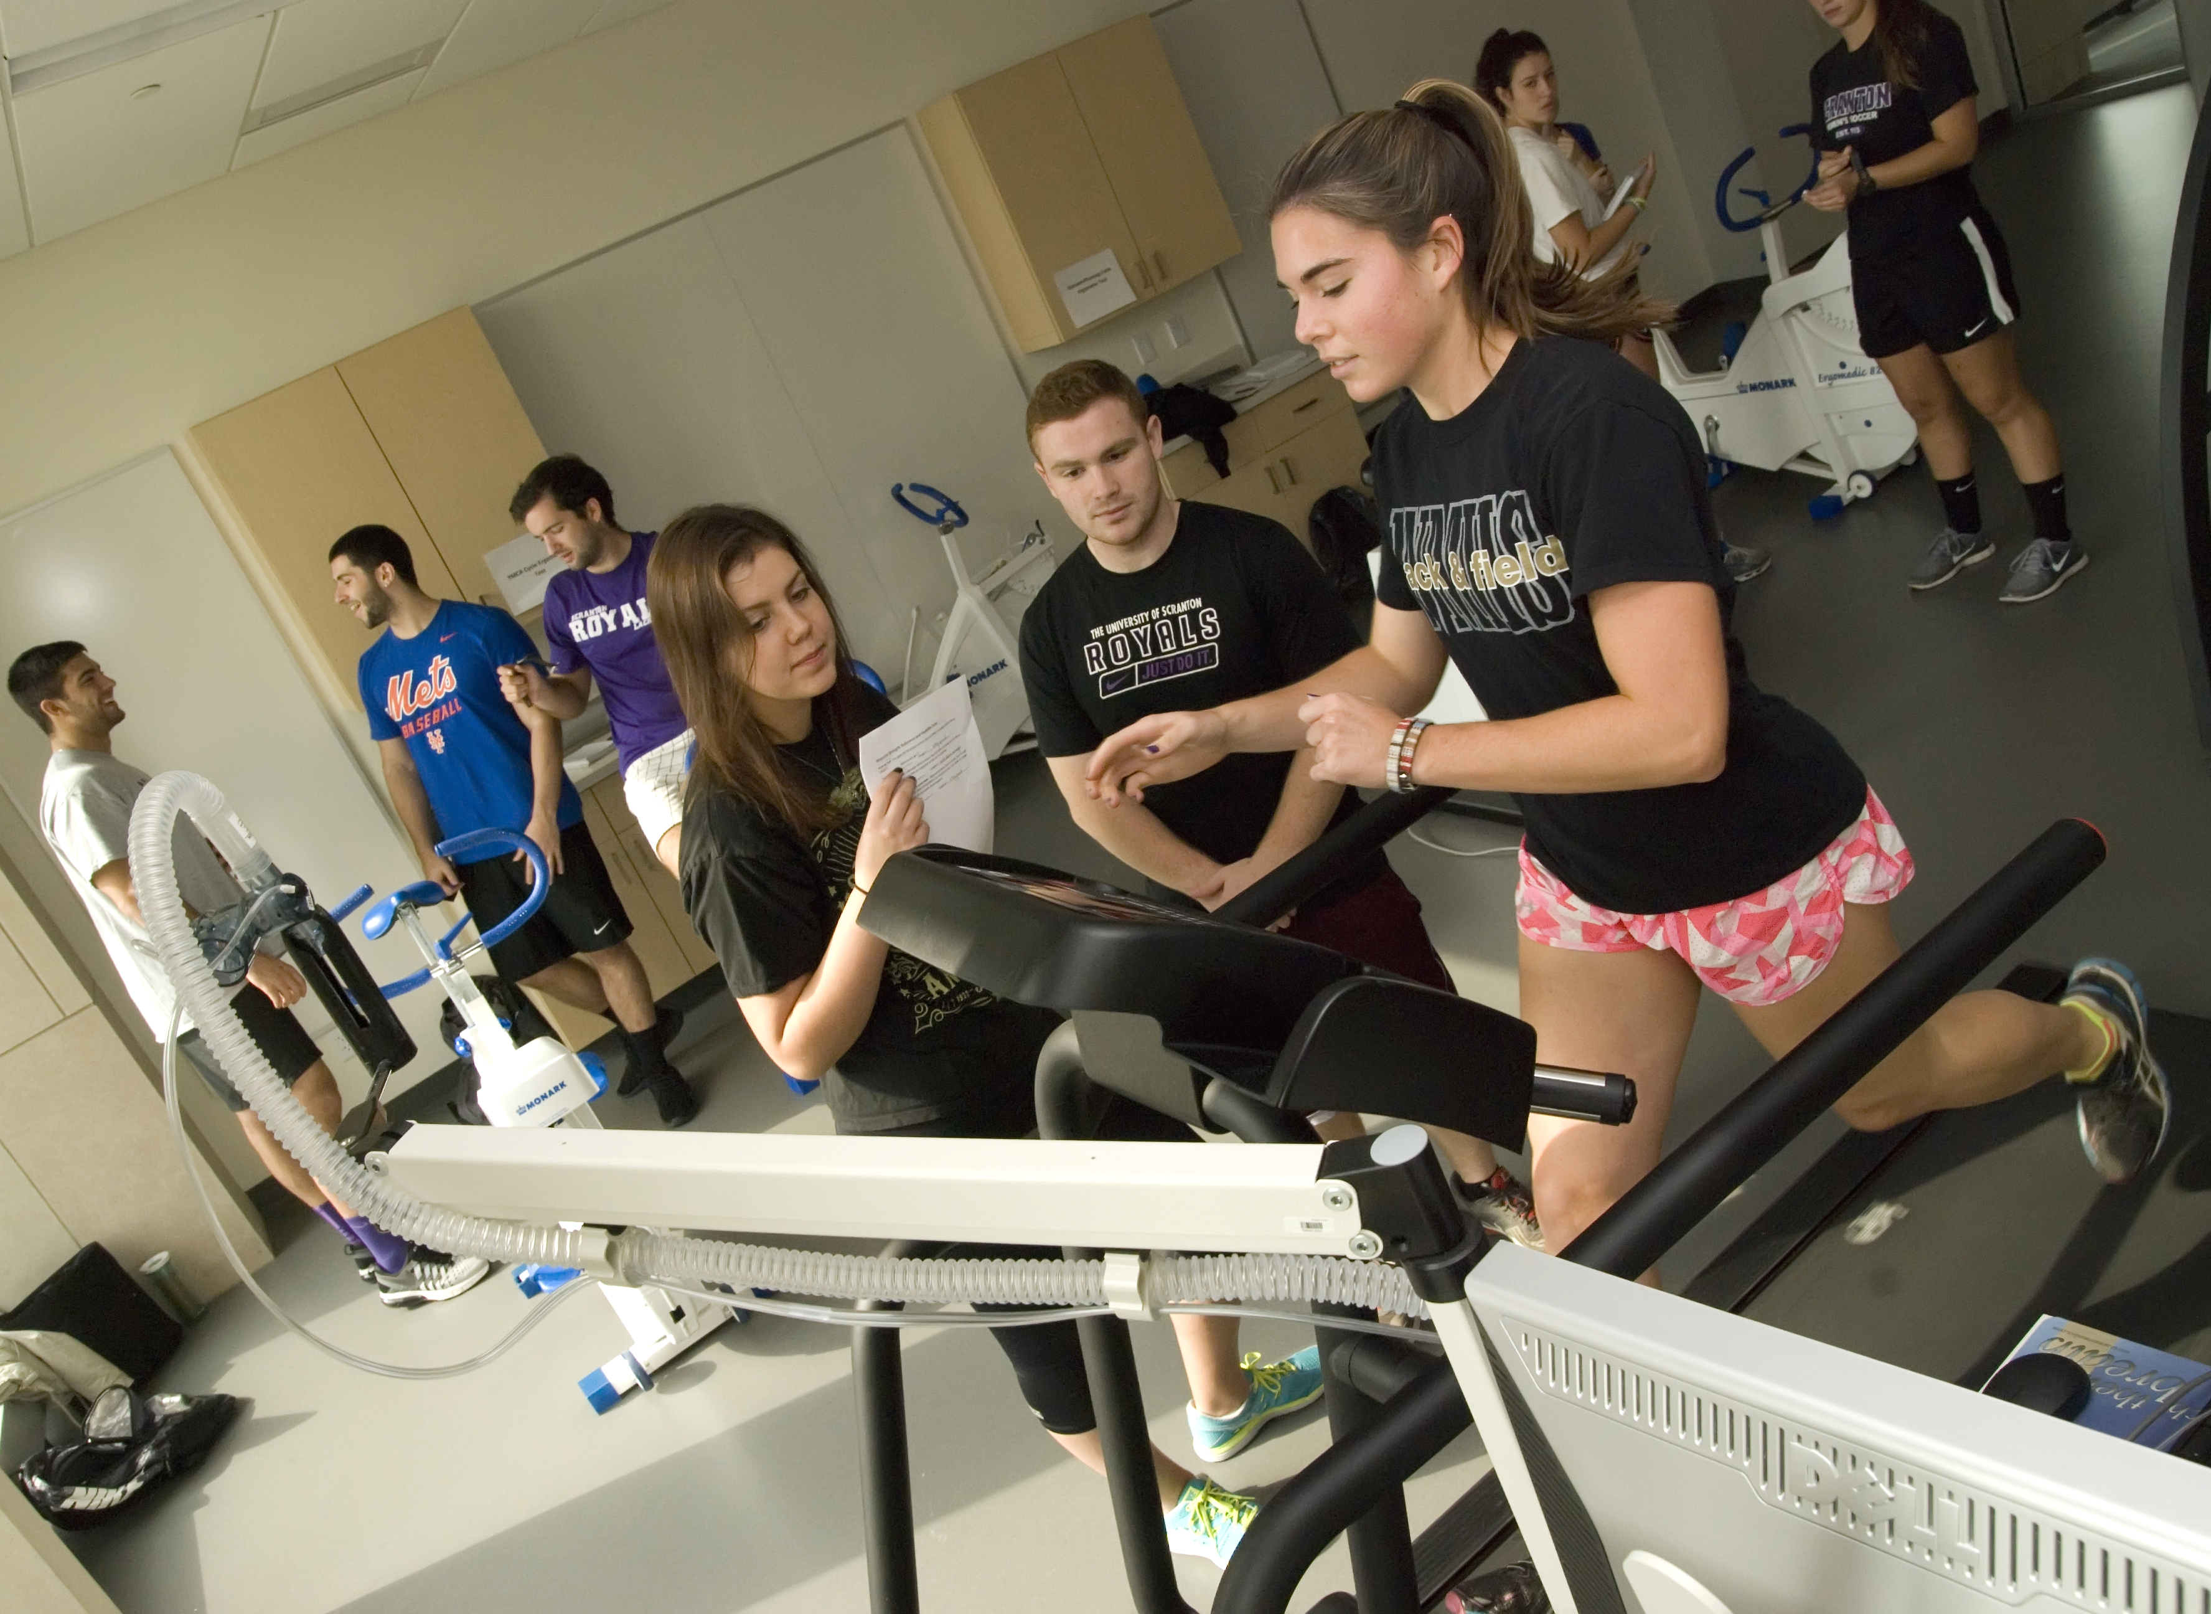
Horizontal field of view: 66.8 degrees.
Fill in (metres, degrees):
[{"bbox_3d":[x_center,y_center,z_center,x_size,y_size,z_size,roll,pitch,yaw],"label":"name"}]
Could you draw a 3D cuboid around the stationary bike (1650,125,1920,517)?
[{"bbox_3d":[2.031,-1.549,5.431,0.560,1.130,1.150,-32,19,-21],"label":"stationary bike"}]

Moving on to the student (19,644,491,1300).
[{"bbox_3d":[-2.151,0.452,4.181,0.470,1.800,0.480,-23,19,7],"label":"student"}]

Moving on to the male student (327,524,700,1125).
[{"bbox_3d":[-1.613,0.060,4.670,0.560,1.780,0.480,-30,19,-15],"label":"male student"}]

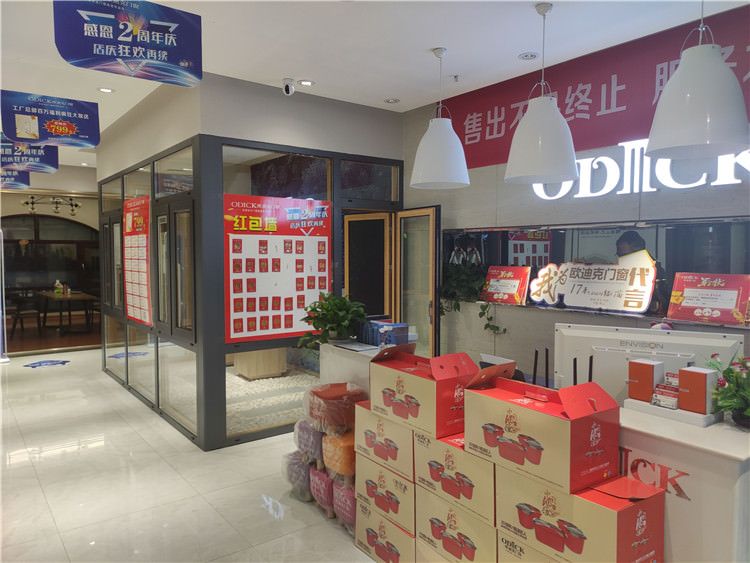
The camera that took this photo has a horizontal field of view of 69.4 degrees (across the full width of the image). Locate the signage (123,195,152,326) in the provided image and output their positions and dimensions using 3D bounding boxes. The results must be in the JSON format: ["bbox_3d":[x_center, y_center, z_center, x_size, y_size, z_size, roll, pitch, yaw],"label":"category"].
[{"bbox_3d":[-2.454,-0.215,5.603,0.040,1.300,0.980,-2,4,-38],"label":"signage"}]

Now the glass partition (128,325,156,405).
[{"bbox_3d":[-2.561,0.890,5.938,0.050,0.709,1.130,-2,4,-38],"label":"glass partition"}]

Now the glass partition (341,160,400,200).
[{"bbox_3d":[-0.039,-0.977,5.340,0.717,0.365,0.050,-2,4,-38],"label":"glass partition"}]

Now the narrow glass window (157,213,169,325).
[{"bbox_3d":[-1.985,-0.111,5.064,0.050,0.999,0.335,-2,4,-38],"label":"narrow glass window"}]

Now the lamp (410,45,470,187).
[{"bbox_3d":[0.451,-1.120,3.705,0.410,0.935,0.410,0,3,0],"label":"lamp"}]

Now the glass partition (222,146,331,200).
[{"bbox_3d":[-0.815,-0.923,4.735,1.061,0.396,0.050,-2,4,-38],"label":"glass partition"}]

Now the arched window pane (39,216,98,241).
[{"bbox_3d":[-7.637,-1.324,13.586,1.360,0.620,0.060,-2,4,-38],"label":"arched window pane"}]

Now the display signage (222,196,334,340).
[{"bbox_3d":[-0.815,-0.114,4.745,1.042,1.217,0.030,-2,4,-38],"label":"display signage"}]

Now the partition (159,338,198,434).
[{"bbox_3d":[-1.842,0.937,5.020,0.050,0.720,1.069,-2,4,-38],"label":"partition"}]

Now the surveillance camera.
[{"bbox_3d":[-0.708,-1.584,4.438,0.090,0.135,0.095,1,3,11],"label":"surveillance camera"}]

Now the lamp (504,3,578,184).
[{"bbox_3d":[0.949,-1.051,3.024,0.414,0.975,0.414,-2,4,-38],"label":"lamp"}]

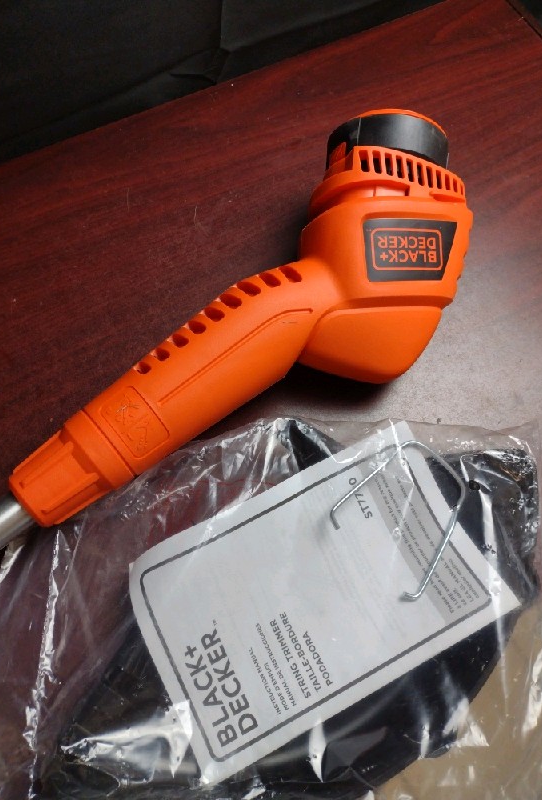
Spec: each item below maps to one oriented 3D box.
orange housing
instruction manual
[{"bbox_3d":[0.002,-0.059,0.440,0.416,0.125,0.177,-39,71,-14],"label":"orange housing"},{"bbox_3d":[0.030,0.119,0.405,0.218,0.008,0.142,-26,64,-7],"label":"instruction manual"}]

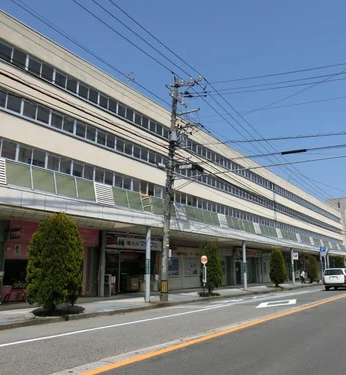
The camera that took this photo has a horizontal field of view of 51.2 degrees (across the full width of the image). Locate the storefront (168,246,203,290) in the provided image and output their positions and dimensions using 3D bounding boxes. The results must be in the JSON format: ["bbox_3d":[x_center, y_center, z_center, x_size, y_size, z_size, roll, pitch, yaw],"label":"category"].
[{"bbox_3d":[0.729,6.041,27.259,1.200,3.120,5.000,-9,-16,34],"label":"storefront"}]

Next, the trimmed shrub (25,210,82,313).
[{"bbox_3d":[-4.042,2.579,12.722,1.800,3.410,1.800,-9,-16,34],"label":"trimmed shrub"}]

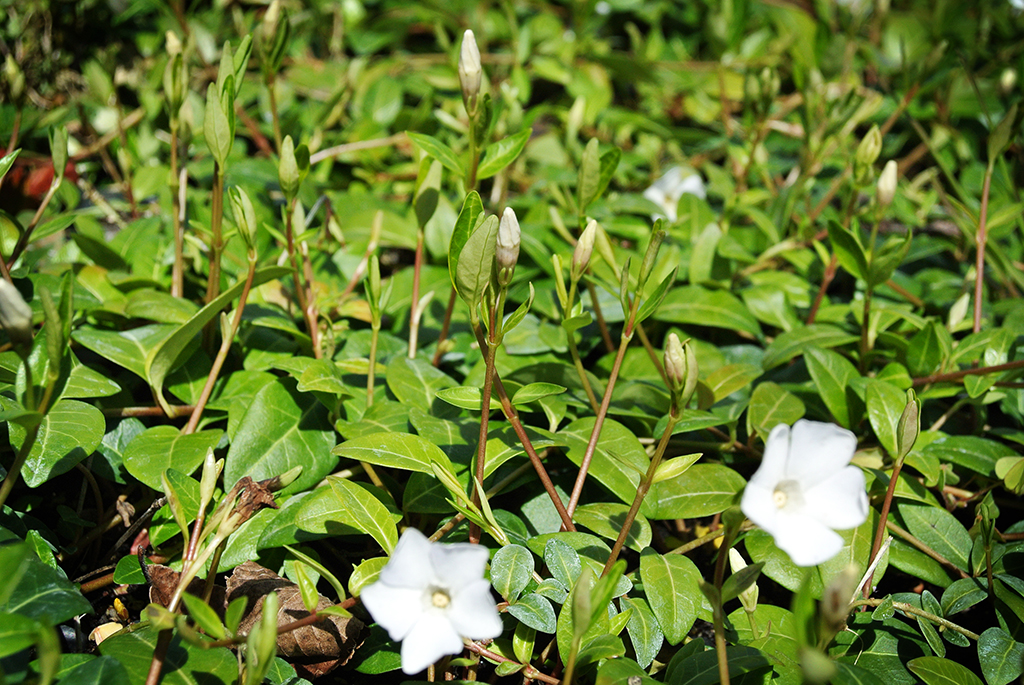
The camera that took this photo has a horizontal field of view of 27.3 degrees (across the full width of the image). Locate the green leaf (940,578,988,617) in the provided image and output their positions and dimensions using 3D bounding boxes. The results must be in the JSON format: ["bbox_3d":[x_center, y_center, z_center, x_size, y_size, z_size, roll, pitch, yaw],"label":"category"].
[{"bbox_3d":[0.098,0.055,0.455,0.011,0.003,0.008,-18,39,-18],"label":"green leaf"}]

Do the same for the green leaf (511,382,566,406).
[{"bbox_3d":[0.006,0.012,0.500,0.014,0.003,0.007,-15,36,-13],"label":"green leaf"}]

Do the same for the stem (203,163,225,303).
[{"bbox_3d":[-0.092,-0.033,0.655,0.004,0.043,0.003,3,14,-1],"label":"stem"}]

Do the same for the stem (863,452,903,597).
[{"bbox_3d":[0.085,0.041,0.480,0.002,0.034,0.002,14,17,0],"label":"stem"}]

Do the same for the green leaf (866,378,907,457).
[{"bbox_3d":[0.098,0.020,0.550,0.011,0.022,0.004,-12,-27,-1],"label":"green leaf"}]

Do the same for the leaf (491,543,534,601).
[{"bbox_3d":[0.000,0.051,0.470,0.010,0.003,0.014,5,59,4],"label":"leaf"}]

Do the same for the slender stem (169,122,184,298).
[{"bbox_3d":[-0.108,-0.043,0.680,0.003,0.058,0.003,-1,17,0],"label":"slender stem"}]

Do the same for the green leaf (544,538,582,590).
[{"bbox_3d":[0.011,0.050,0.470,0.008,0.003,0.013,-17,62,-11],"label":"green leaf"}]

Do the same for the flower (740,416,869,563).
[{"bbox_3d":[0.062,0.032,0.447,0.029,0.031,0.012,-4,-15,-13],"label":"flower"}]

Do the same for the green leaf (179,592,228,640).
[{"bbox_3d":[-0.061,0.054,0.415,0.005,0.012,0.003,-42,3,-4],"label":"green leaf"}]

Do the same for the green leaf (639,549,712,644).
[{"bbox_3d":[0.037,0.058,0.480,0.016,0.005,0.026,-2,49,-6],"label":"green leaf"}]

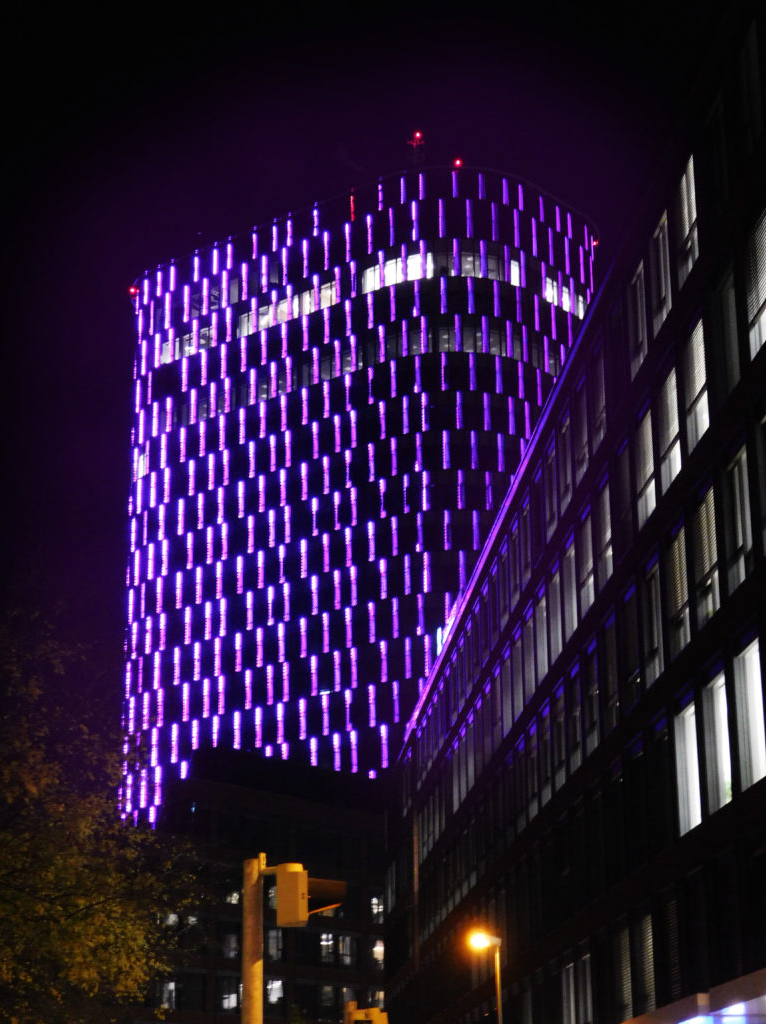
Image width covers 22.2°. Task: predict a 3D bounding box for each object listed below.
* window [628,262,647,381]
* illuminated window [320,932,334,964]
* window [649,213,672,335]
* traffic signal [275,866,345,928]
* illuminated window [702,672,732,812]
[{"bbox_3d":[5.583,-4.188,42.873,0.130,2.200,1.600,2,-19,-5],"label":"window"},{"bbox_3d":[-4.010,31.169,139.318,0.130,2.050,1.450,-14,-23,35],"label":"illuminated window"},{"bbox_3d":[5.782,-4.946,40.718,0.130,2.200,1.600,2,-19,-5],"label":"window"},{"bbox_3d":[-0.483,2.554,13.000,0.490,0.390,0.300,4,-19,-14],"label":"traffic signal"},{"bbox_3d":[5.982,4.188,35.063,0.130,2.200,1.600,2,-19,-5],"label":"illuminated window"}]

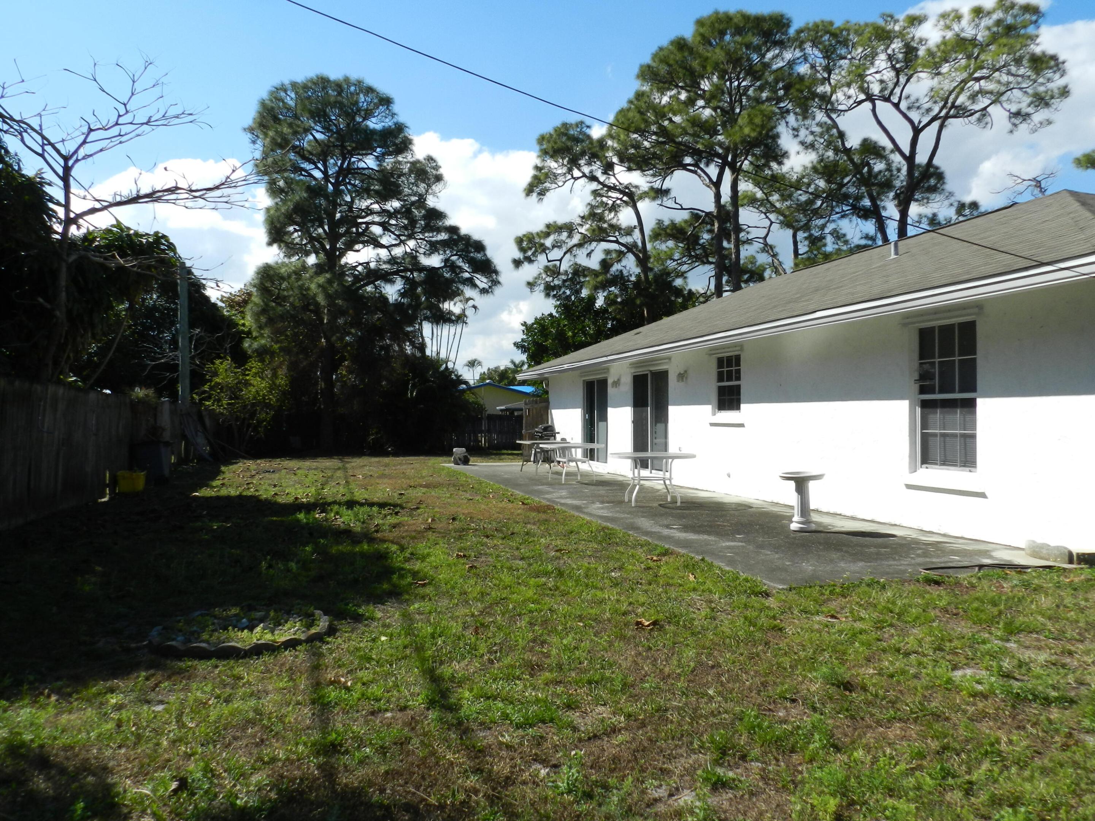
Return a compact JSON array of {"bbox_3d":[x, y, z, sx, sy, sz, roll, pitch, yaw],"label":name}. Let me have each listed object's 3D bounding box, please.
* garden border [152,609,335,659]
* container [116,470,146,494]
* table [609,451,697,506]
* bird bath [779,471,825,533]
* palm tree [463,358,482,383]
[{"bbox_3d":[-1.890,1.351,4.888,1.050,0.110,0.870,0,-1,-20],"label":"garden border"},{"bbox_3d":[-7.600,1.306,14.438,0.460,0.380,0.410,0,-1,-14],"label":"container"},{"bbox_3d":[1.582,1.026,11.831,1.290,0.740,1.290,0,-1,0],"label":"table"},{"bbox_3d":[2.924,1.045,9.061,0.520,0.650,0.520,0,-1,0],"label":"bird bath"},{"bbox_3d":[-10.353,-2.455,110.028,2.700,9.700,2.700,0,-1,0],"label":"palm tree"}]

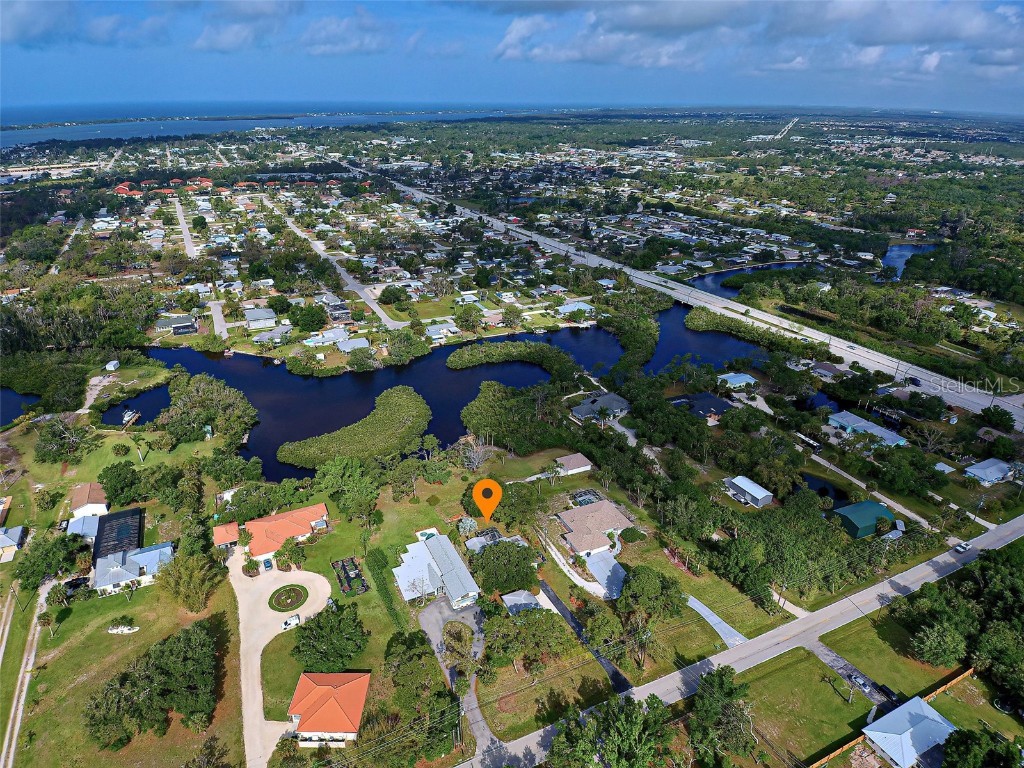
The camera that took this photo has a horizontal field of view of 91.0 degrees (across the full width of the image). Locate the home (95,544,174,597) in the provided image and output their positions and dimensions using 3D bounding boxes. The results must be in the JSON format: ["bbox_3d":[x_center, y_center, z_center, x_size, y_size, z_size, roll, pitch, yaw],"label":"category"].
[{"bbox_3d":[-118.440,56.950,157.690,20.500,5.000,14.600,-13,32,-22],"label":"home"}]

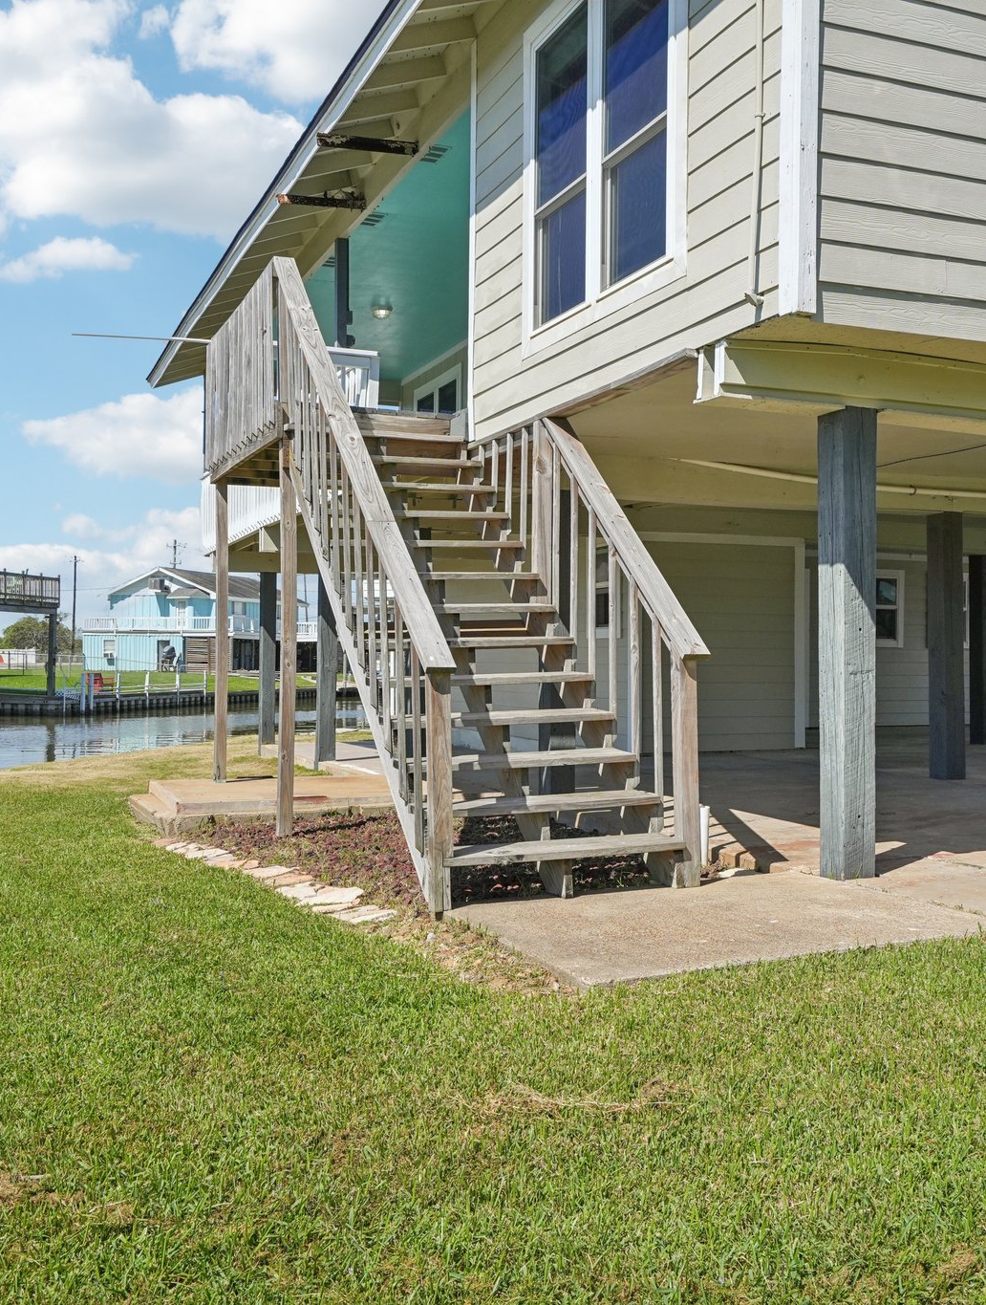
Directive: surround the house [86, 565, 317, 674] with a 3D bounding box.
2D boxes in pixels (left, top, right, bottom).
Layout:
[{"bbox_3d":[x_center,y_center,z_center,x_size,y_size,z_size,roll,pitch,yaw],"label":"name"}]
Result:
[{"bbox_3d":[-20.900,-2.100,95.000,10.800,6.950,15.000,0,0,13],"label":"house"}]

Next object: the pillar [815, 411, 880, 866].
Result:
[{"bbox_3d":[1.790,-0.035,6.560,0.205,2.330,0.205,0,0,-22],"label":"pillar"}]

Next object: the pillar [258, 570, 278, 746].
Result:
[{"bbox_3d":[-3.320,0.130,19.200,0.210,2.560,0.210,0,0,-22],"label":"pillar"}]

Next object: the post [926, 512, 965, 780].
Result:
[{"bbox_3d":[4.030,-0.040,11.550,0.205,2.340,0.205,0,0,-22],"label":"post"}]

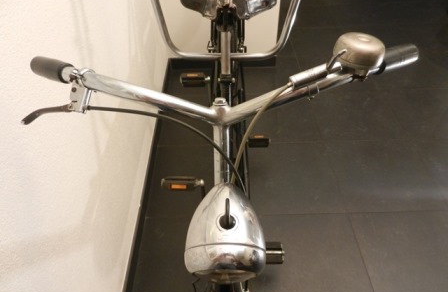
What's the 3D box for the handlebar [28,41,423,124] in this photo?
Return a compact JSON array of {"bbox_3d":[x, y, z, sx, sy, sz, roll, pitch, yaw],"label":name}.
[{"bbox_3d":[0.004,-0.080,0.482,0.610,0.112,0.150,-1,45,0],"label":"handlebar"}]

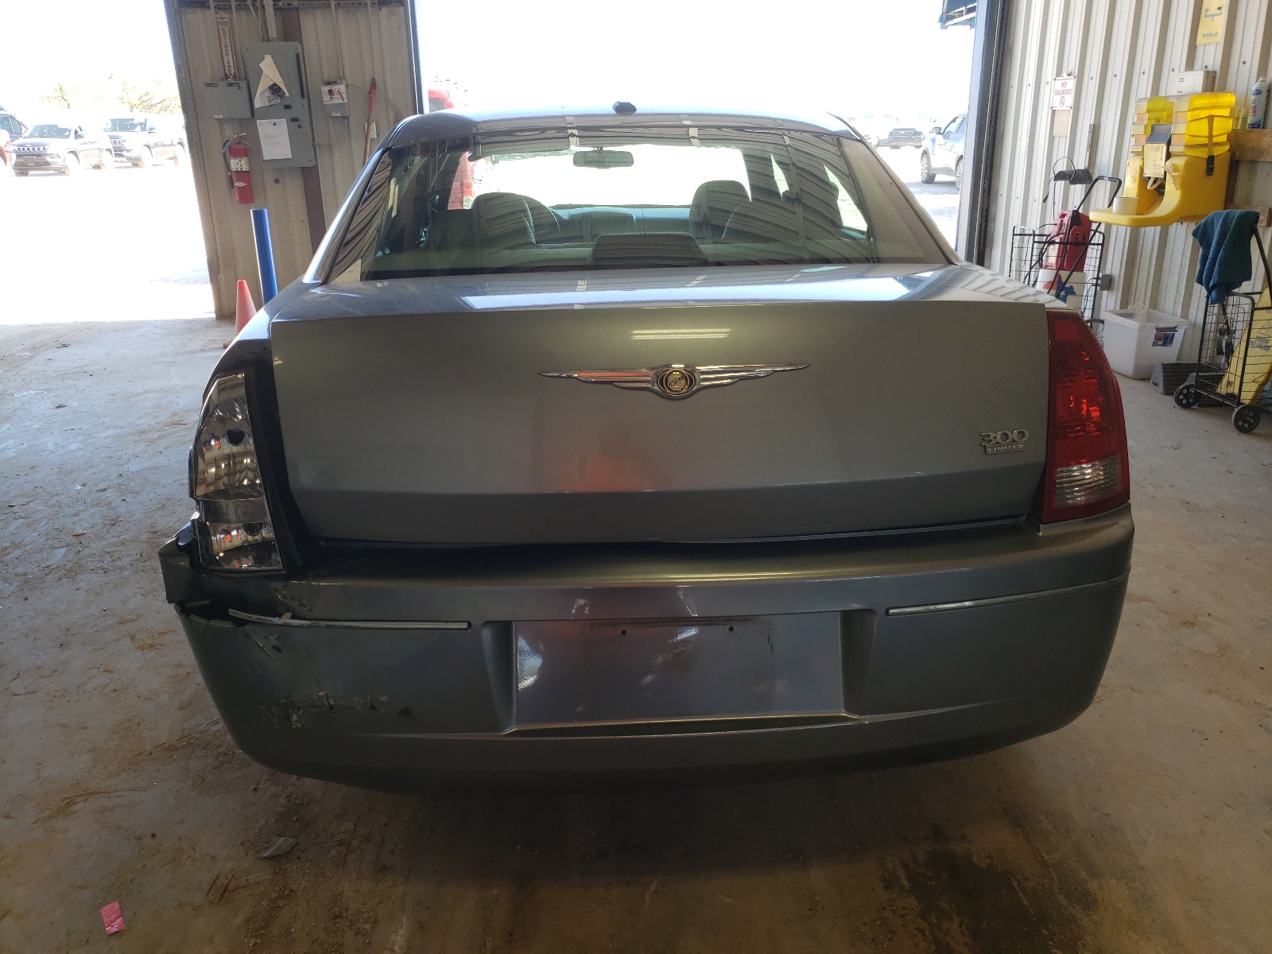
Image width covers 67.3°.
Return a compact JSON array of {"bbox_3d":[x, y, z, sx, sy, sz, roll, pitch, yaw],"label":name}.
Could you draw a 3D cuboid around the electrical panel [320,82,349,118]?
[{"bbox_3d":[-2.248,-2.854,7.205,0.165,0.260,0.110,-3,20,-3],"label":"electrical panel"}]

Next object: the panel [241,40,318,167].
[{"bbox_3d":[-2.652,-2.798,7.209,0.380,0.870,0.140,-3,20,-3],"label":"panel"}]

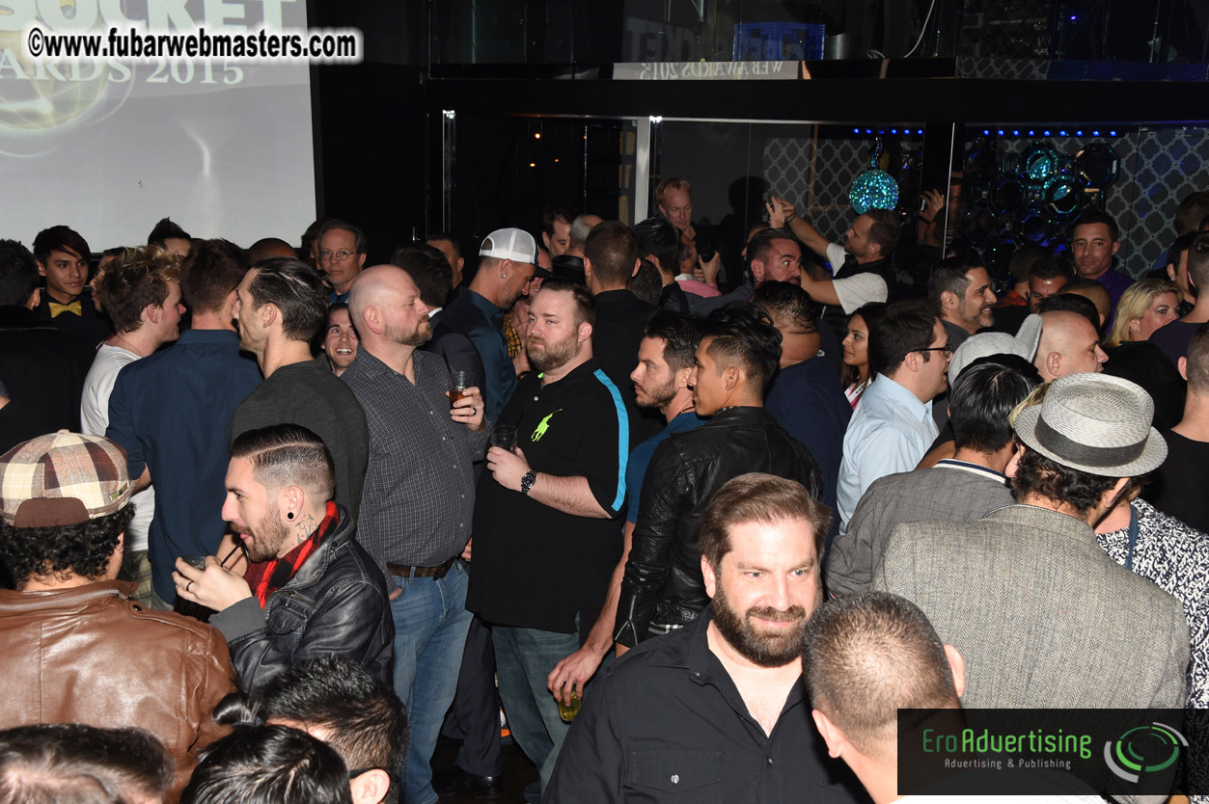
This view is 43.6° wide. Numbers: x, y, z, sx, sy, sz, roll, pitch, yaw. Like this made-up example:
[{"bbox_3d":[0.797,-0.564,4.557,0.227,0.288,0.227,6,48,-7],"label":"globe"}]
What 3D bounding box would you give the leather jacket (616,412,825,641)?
[{"bbox_3d":[0.288,0.308,3.750,0.520,0.620,0.320,-5,14,-24],"label":"leather jacket"}]

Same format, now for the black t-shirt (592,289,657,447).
[{"bbox_3d":[0.035,-0.026,5.233,0.540,0.740,0.300,1,13,0],"label":"black t-shirt"}]

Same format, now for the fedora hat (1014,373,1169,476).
[{"bbox_3d":[0.794,0.019,2.430,0.243,0.108,0.275,11,27,16],"label":"fedora hat"}]

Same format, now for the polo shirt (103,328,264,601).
[{"bbox_3d":[-1.102,0.164,4.163,0.520,0.740,0.320,2,13,5],"label":"polo shirt"}]

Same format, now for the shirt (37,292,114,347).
[{"bbox_3d":[-1.845,-0.031,5.301,0.500,0.720,0.280,-3,14,-17],"label":"shirt"}]

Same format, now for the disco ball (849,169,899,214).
[{"bbox_3d":[1.411,-1.093,7.900,0.262,0.262,0.262,1,12,0],"label":"disco ball"}]

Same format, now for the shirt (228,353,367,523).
[{"bbox_3d":[-0.807,0.221,4.029,0.320,0.700,0.500,11,16,37],"label":"shirt"}]

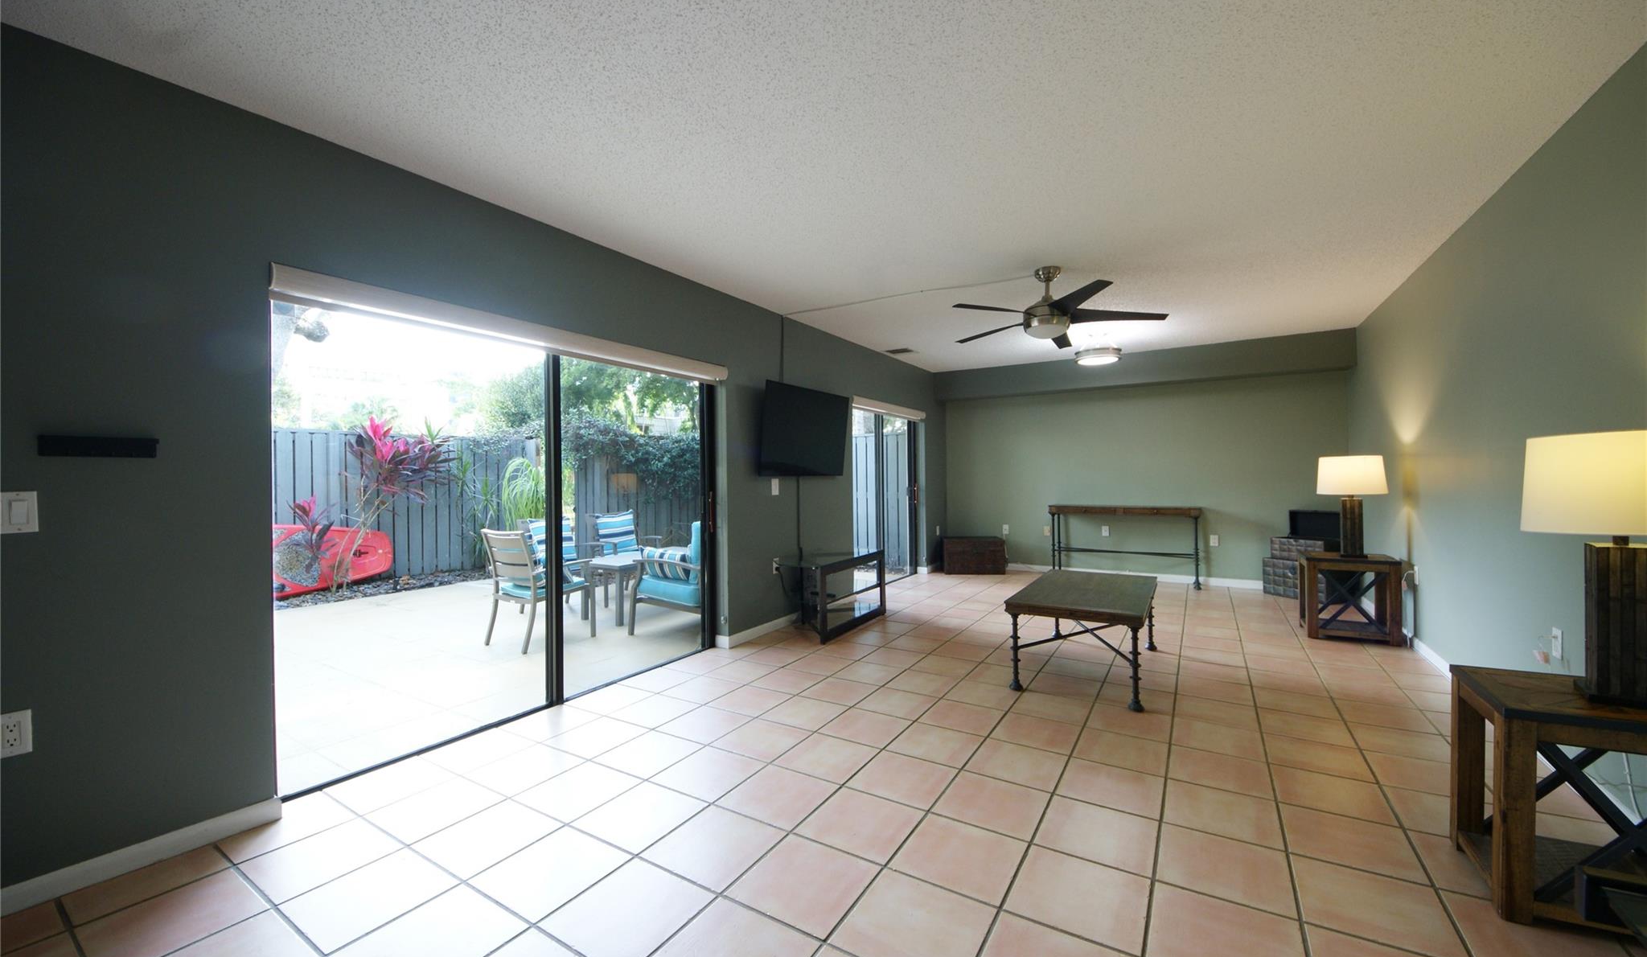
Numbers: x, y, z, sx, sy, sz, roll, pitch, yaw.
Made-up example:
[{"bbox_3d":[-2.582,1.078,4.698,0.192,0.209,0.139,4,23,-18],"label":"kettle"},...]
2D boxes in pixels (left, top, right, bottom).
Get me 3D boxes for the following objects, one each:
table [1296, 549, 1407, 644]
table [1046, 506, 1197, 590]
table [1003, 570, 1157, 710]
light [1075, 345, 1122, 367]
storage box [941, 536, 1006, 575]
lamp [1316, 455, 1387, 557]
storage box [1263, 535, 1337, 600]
[{"bbox_3d":[3.800,0.858,3.985,0.490,0.576,0.360,0,0,34],"label":"table"},{"bbox_3d":[3.344,0.735,6.150,1.460,0.820,0.370,0,0,31],"label":"table"},{"bbox_3d":[1.639,0.922,3.387,0.670,0.479,1.240,0,0,34],"label":"table"},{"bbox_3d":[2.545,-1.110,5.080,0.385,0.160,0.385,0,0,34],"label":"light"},{"bbox_3d":[1.831,0.946,6.760,0.710,0.415,0.420,0,0,6],"label":"storage box"},{"bbox_3d":[3.880,0.203,4.030,0.380,0.735,0.370,0,0,34],"label":"lamp"},{"bbox_3d":[4.675,0.861,5.285,0.480,0.550,0.500,0,0,-26],"label":"storage box"}]

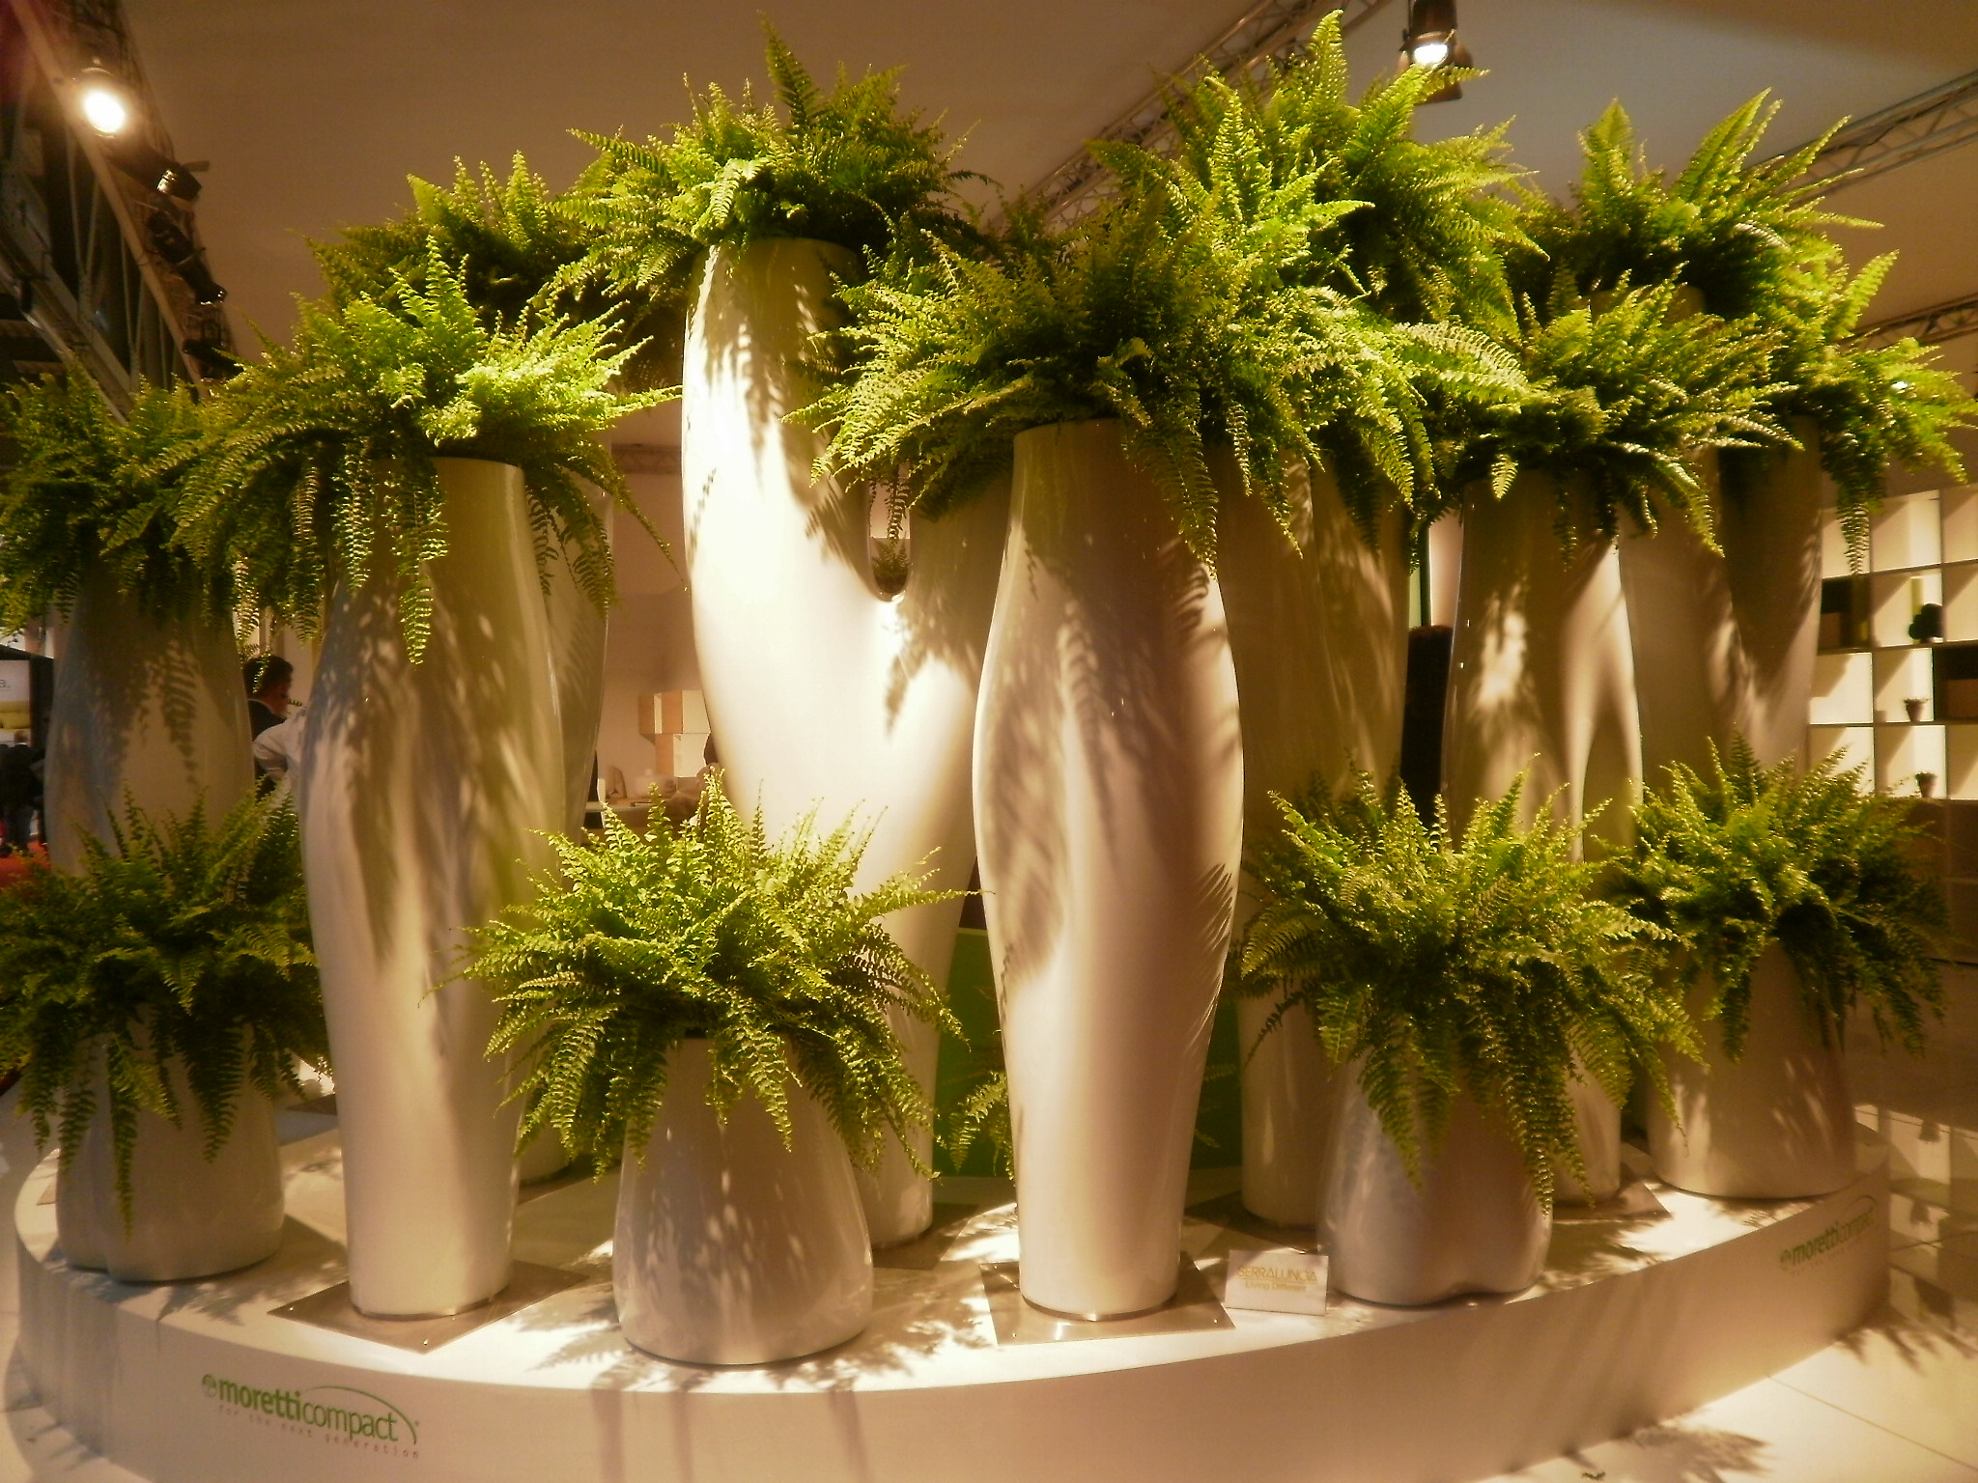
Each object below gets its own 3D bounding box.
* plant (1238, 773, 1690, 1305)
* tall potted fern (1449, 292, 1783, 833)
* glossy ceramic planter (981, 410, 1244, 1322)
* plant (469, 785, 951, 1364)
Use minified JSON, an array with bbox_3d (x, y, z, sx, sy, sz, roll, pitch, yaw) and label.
[{"bbox_3d":[0.862,0.508,2.702,0.800,0.900,0.800,-1,0,0],"label":"plant"},{"bbox_3d":[1.480,-0.030,3.660,0.950,2.220,0.920,-1,0,0],"label":"tall potted fern"},{"bbox_3d":[0.214,0.224,2.611,0.460,1.500,0.440,-1,0,0],"label":"glossy ceramic planter"},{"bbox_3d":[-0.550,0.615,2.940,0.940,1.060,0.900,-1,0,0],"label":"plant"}]

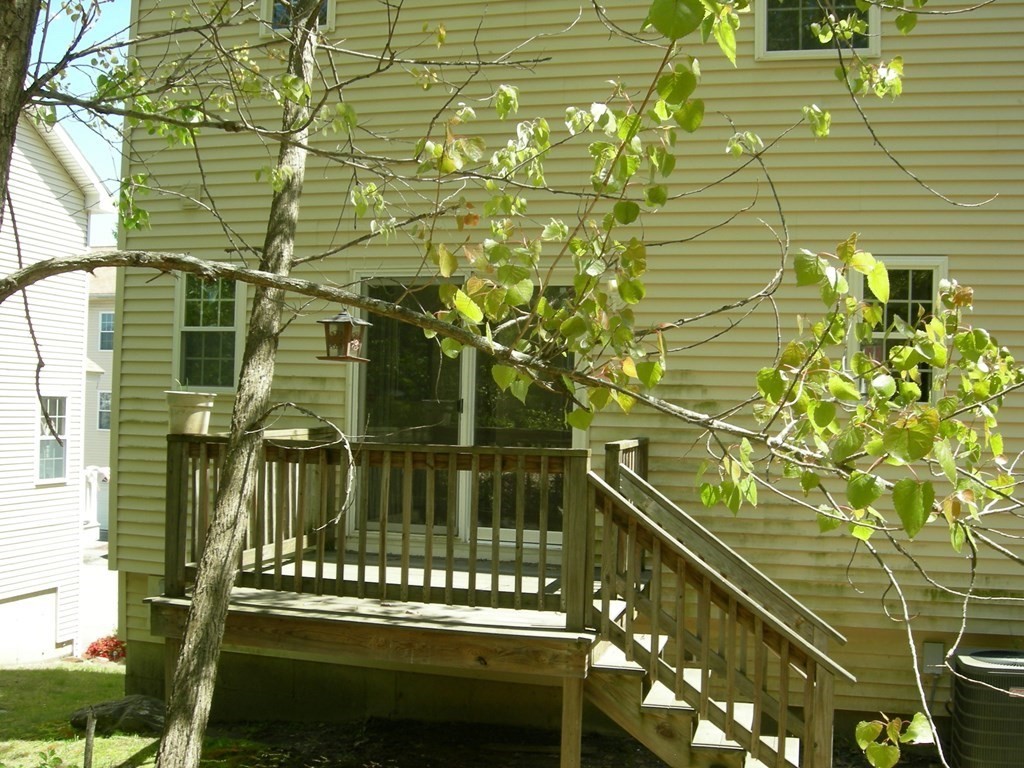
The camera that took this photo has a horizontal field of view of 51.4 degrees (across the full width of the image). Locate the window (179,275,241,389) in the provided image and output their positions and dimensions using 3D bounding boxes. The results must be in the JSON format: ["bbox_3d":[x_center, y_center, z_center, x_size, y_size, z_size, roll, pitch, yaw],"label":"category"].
[{"bbox_3d":[-2.366,-0.411,8.328,0.530,0.900,0.080,1,-1,14],"label":"window"}]

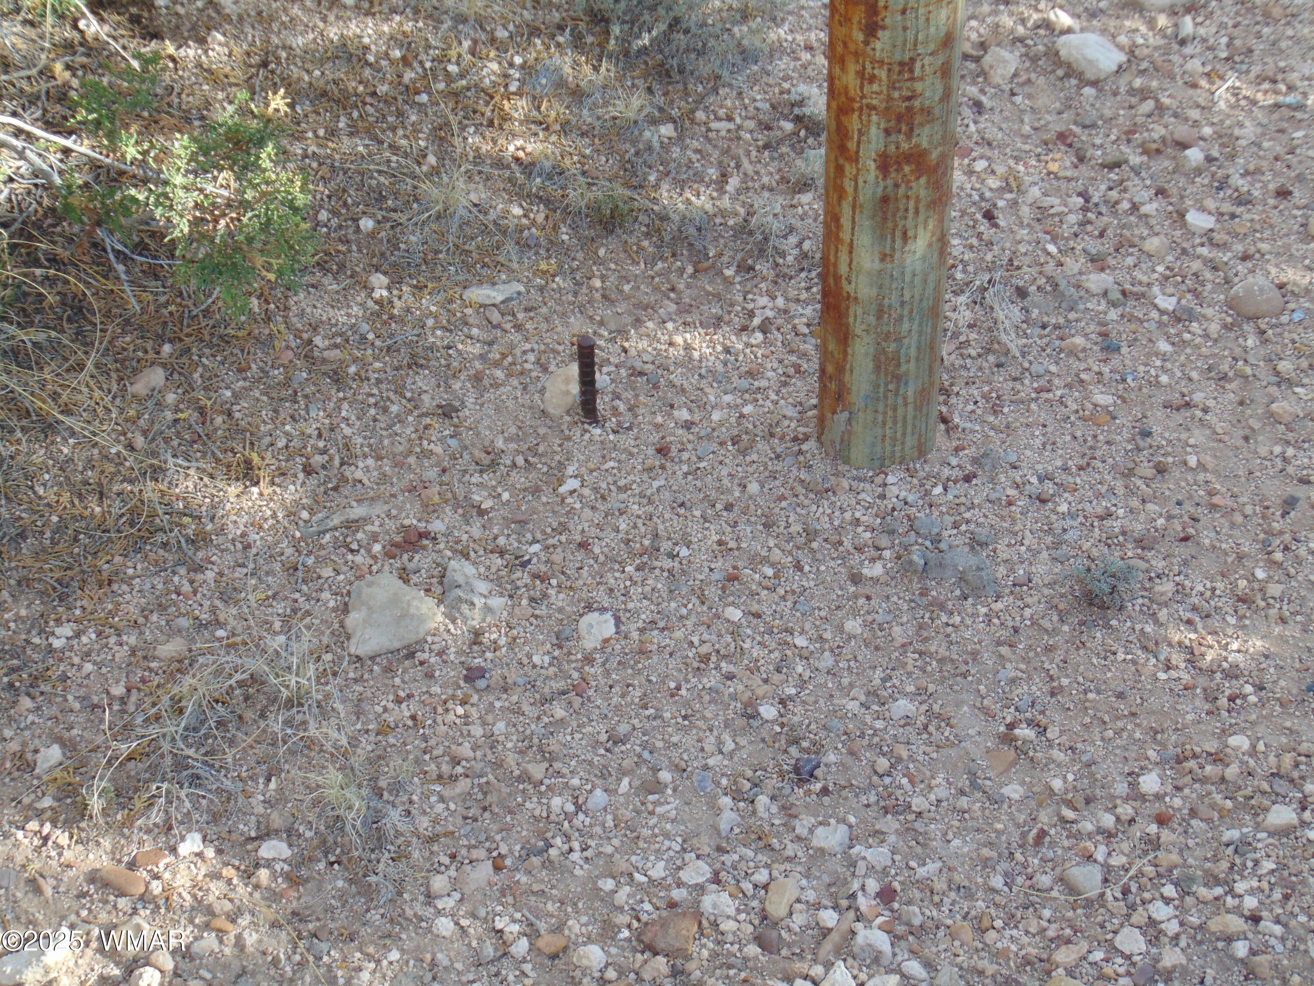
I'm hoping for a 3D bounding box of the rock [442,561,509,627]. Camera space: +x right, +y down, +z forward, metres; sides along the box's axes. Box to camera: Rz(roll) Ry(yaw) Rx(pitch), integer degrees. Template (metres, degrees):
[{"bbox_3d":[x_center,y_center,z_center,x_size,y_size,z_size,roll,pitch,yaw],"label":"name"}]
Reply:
[{"bbox_3d":[-0.156,0.088,2.325,0.055,0.028,0.069,-2,40,0],"label":"rock"}]

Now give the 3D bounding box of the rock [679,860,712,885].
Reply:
[{"bbox_3d":[0.030,0.291,2.071,0.025,0.014,0.024,-2,40,0],"label":"rock"}]

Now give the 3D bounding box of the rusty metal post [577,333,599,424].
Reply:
[{"bbox_3d":[-0.065,-0.105,2.506,0.016,0.092,0.016,-2,40,0],"label":"rusty metal post"}]

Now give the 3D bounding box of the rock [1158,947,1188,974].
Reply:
[{"bbox_3d":[0.388,0.354,2.046,0.025,0.010,0.017,-18,44,-19],"label":"rock"}]

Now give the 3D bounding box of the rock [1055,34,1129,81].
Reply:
[{"bbox_3d":[0.481,-0.486,2.990,0.063,0.037,0.088,-24,49,-21],"label":"rock"}]

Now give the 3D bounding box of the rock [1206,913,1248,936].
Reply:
[{"bbox_3d":[0.442,0.336,2.095,0.032,0.013,0.017,-1,45,1],"label":"rock"}]

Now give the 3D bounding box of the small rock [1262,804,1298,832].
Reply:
[{"bbox_3d":[0.500,0.262,2.172,0.031,0.017,0.025,-1,45,1],"label":"small rock"}]

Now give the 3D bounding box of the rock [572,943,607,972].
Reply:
[{"bbox_3d":[-0.052,0.359,2.083,0.026,0.016,0.023,-1,45,1],"label":"rock"}]

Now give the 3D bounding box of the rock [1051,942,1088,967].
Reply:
[{"bbox_3d":[0.319,0.355,2.078,0.033,0.011,0.016,-25,49,-22],"label":"rock"}]

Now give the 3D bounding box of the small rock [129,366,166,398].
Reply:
[{"bbox_3d":[-0.488,-0.106,2.584,0.037,0.022,0.043,-2,40,0],"label":"small rock"}]

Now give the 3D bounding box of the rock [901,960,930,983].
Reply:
[{"bbox_3d":[0.191,0.352,1.988,0.022,0.013,0.019,-2,40,0],"label":"rock"}]

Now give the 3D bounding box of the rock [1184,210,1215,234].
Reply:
[{"bbox_3d":[0.558,-0.277,2.764,0.030,0.016,0.025,5,41,7],"label":"rock"}]

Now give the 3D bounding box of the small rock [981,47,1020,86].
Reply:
[{"bbox_3d":[0.379,-0.473,2.989,0.039,0.024,0.056,20,45,23],"label":"small rock"}]

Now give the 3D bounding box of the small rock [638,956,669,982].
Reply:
[{"bbox_3d":[-0.003,0.366,2.076,0.024,0.013,0.020,-1,45,1],"label":"small rock"}]

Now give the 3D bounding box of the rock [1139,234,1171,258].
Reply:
[{"bbox_3d":[0.505,-0.250,2.732,0.031,0.019,0.031,-2,40,0],"label":"rock"}]

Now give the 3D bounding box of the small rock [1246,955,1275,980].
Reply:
[{"bbox_3d":[0.466,0.362,2.066,0.021,0.011,0.019,-20,47,-18],"label":"small rock"}]

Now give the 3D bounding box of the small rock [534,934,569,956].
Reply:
[{"bbox_3d":[-0.082,0.351,2.096,0.025,0.012,0.019,-1,45,1],"label":"small rock"}]

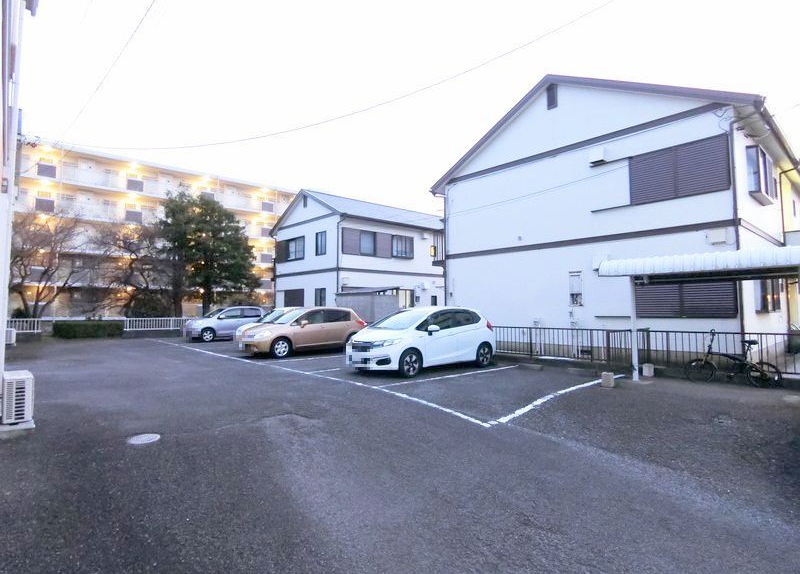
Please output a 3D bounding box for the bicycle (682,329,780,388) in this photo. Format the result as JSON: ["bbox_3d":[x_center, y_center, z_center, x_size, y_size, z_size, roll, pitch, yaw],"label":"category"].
[{"bbox_3d":[6.277,1.310,8.324,1.450,1.040,0.500,-2,-3,31],"label":"bicycle"}]

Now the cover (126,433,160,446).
[{"bbox_3d":[-2.945,1.759,5.041,0.370,0.030,0.370,0,-3,0],"label":"cover"}]

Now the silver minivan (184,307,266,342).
[{"bbox_3d":[-8.363,1.813,21.359,3.900,1.560,1.690,2,-4,-39],"label":"silver minivan"}]

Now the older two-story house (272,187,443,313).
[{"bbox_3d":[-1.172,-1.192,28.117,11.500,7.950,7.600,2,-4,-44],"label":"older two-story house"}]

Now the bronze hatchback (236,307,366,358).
[{"bbox_3d":[-3.163,1.461,14.765,4.230,1.530,1.710,2,-4,-39],"label":"bronze hatchback"}]

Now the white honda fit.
[{"bbox_3d":[0.567,1.233,10.672,3.990,1.520,1.710,2,-4,-41],"label":"white honda fit"}]

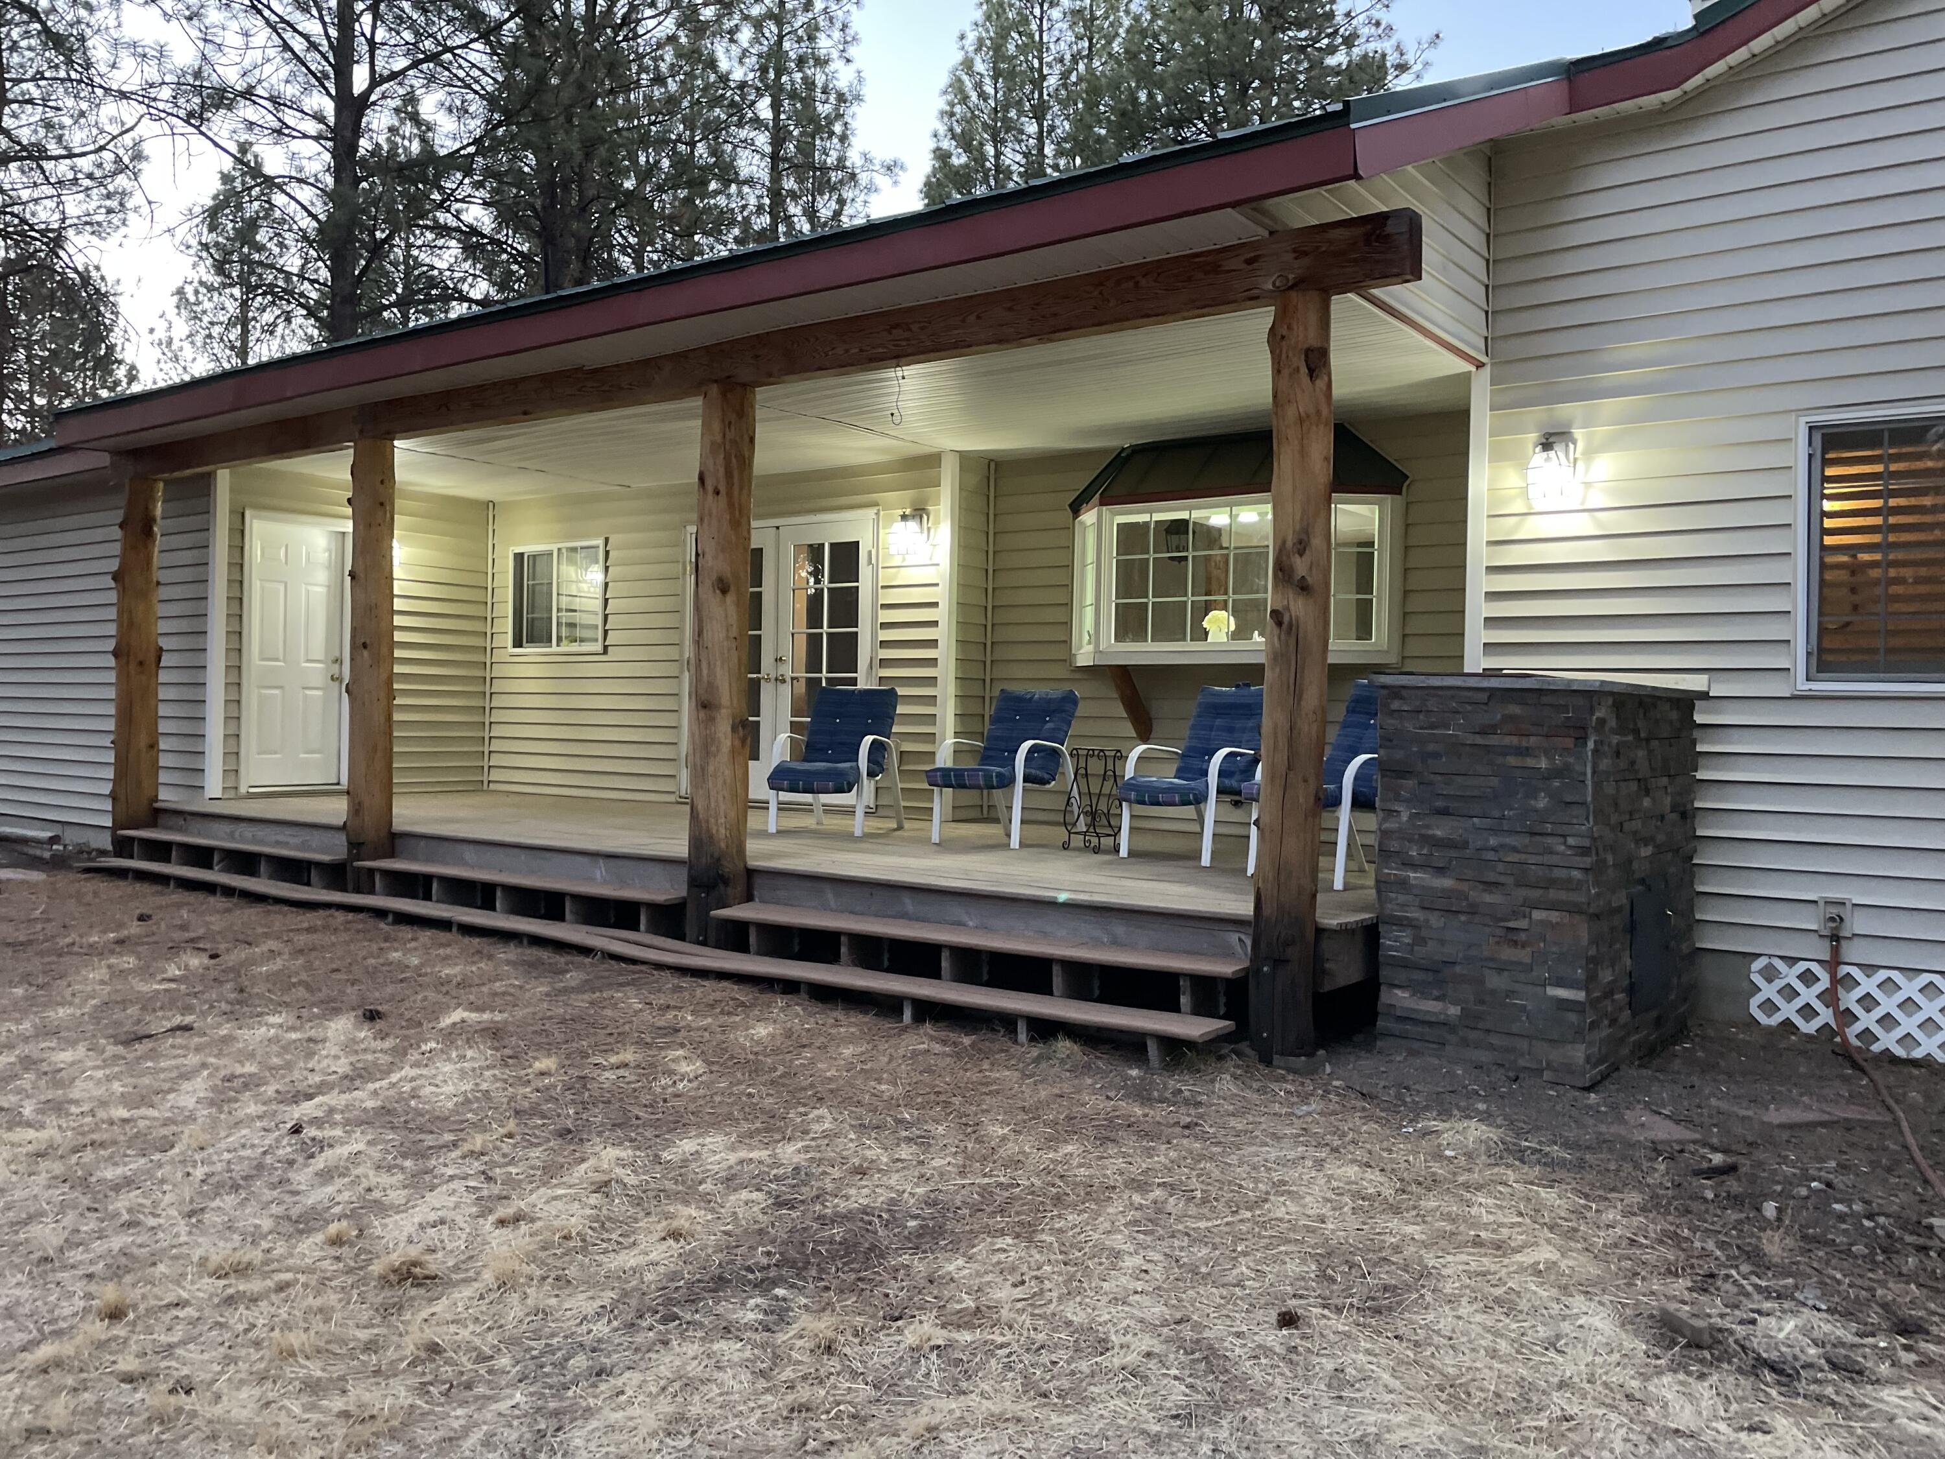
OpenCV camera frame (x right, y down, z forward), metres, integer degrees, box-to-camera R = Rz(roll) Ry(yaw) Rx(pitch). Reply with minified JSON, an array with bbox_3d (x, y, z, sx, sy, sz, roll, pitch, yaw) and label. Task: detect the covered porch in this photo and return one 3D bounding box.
[{"bbox_3d":[-1.474,-0.416,8.987,9.059,2.975,3.948,1,1,35],"label":"covered porch"}]

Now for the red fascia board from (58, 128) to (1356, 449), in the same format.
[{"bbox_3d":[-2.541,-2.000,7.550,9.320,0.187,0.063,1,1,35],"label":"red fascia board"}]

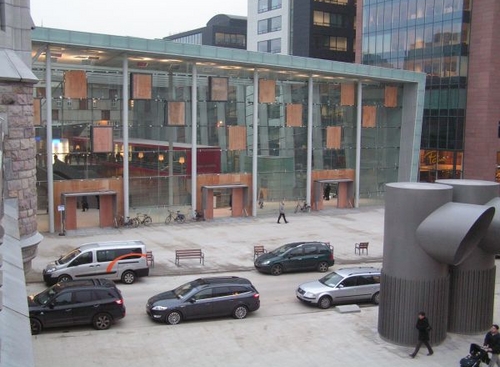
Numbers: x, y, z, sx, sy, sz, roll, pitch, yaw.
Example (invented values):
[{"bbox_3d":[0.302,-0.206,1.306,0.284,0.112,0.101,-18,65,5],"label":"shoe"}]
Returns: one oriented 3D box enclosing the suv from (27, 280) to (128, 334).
[{"bbox_3d":[-7.322,4.931,24.718,4.675,1.760,1.890,-1,6,-16],"label":"suv"}]

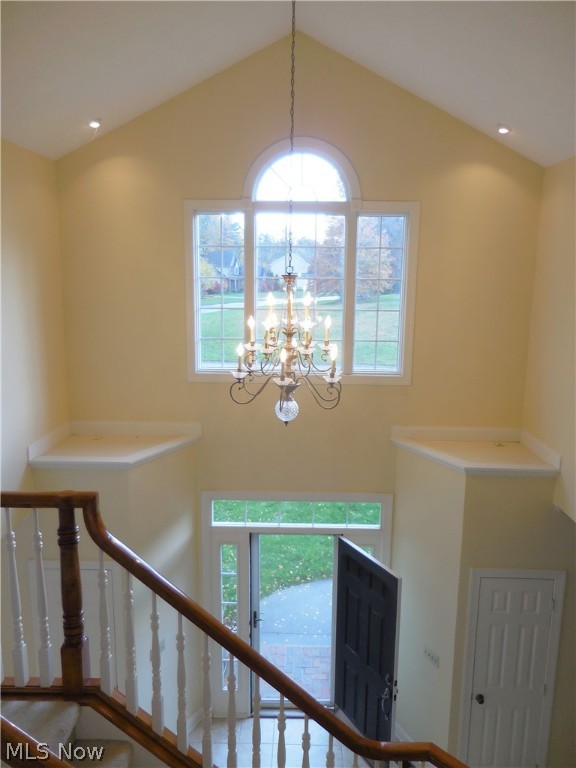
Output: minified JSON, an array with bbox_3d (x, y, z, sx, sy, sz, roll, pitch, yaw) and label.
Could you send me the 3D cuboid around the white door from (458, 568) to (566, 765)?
[{"bbox_3d":[1.921,2.601,4.825,0.801,2.140,0.070,1,10,2],"label":"white door"}]

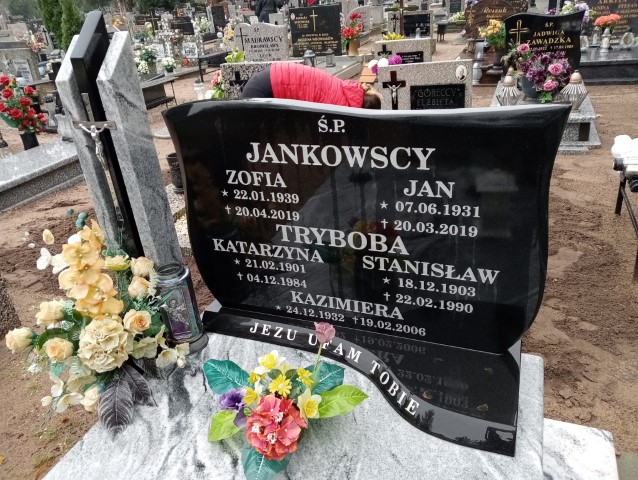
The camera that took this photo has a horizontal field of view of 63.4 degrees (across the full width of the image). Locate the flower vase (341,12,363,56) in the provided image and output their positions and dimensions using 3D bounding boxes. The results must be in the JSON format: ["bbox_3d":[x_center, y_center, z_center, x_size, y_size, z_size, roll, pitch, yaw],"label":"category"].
[{"bbox_3d":[0.472,-2.983,7.500,0.310,0.630,0.280,-5,27,0],"label":"flower vase"}]

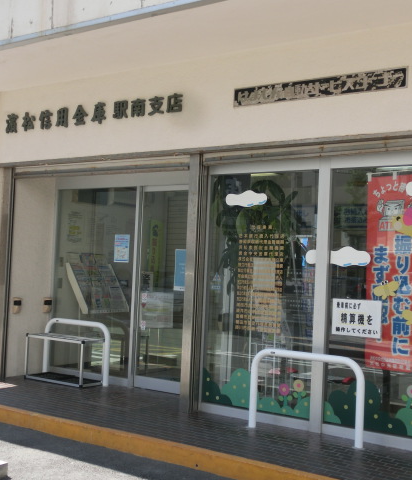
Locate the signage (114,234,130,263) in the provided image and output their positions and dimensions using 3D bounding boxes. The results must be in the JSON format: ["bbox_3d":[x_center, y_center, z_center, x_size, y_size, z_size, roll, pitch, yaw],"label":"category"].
[{"bbox_3d":[-0.910,0.095,7.637,0.208,0.303,0.010,1,-2,33],"label":"signage"}]

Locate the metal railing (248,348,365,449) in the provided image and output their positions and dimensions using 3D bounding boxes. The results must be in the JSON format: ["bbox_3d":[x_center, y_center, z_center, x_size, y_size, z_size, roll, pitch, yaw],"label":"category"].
[{"bbox_3d":[0.779,1.224,5.541,0.985,0.660,0.063,1,-2,33],"label":"metal railing"}]

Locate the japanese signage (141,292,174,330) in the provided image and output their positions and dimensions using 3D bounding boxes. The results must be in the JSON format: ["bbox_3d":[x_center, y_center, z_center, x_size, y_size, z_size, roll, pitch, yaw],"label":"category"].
[{"bbox_3d":[-0.506,0.736,7.336,0.420,0.375,0.010,1,-2,33],"label":"japanese signage"}]

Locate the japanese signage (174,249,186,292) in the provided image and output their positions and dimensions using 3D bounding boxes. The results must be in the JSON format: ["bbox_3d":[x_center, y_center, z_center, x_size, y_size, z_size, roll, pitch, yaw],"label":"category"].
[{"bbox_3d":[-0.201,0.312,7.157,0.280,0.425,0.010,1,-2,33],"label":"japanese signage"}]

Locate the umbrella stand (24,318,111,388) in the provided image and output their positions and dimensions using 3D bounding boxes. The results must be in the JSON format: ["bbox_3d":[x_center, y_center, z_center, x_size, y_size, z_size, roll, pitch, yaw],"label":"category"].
[{"bbox_3d":[-1.518,1.207,7.660,0.990,0.655,0.370,1,-2,33],"label":"umbrella stand"}]

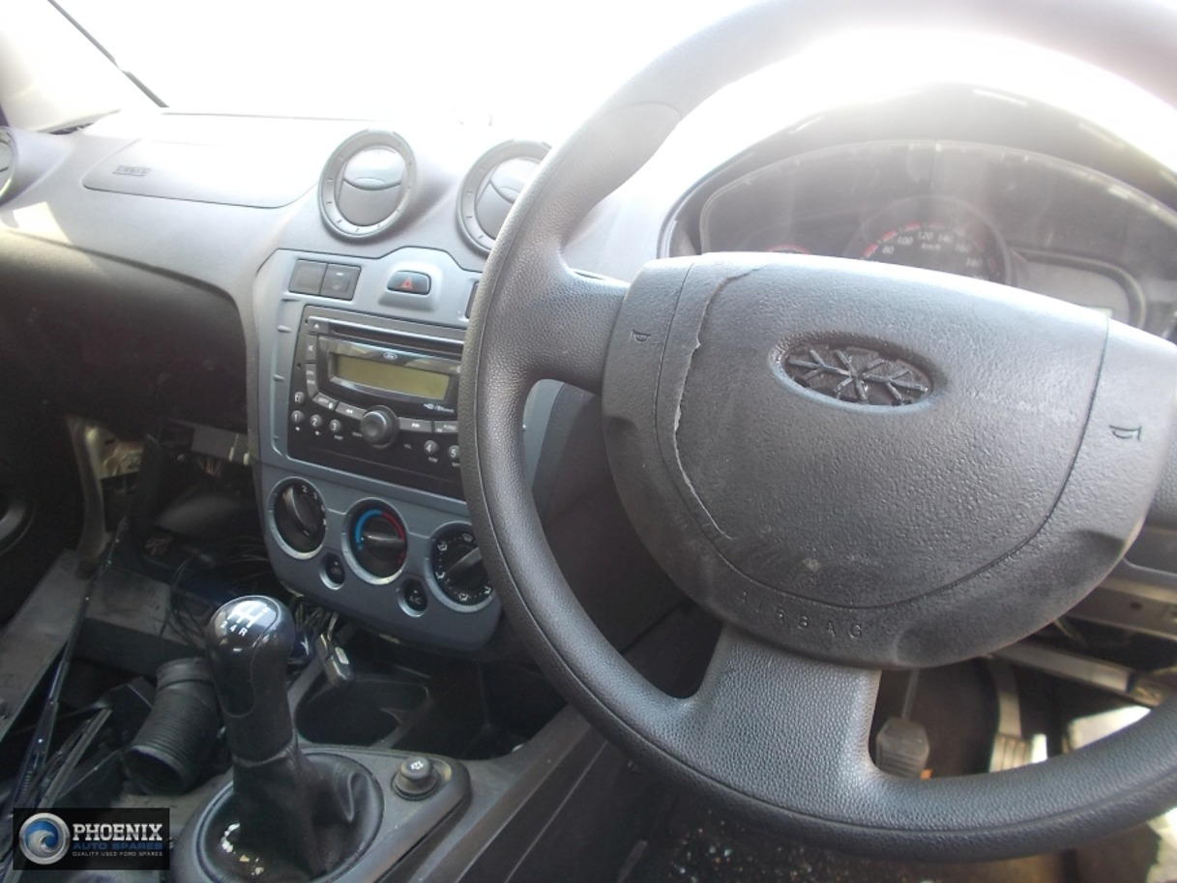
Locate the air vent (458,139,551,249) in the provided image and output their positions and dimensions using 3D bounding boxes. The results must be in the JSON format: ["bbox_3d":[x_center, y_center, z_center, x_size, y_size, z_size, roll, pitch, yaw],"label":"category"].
[{"bbox_3d":[-0.049,-0.164,0.602,0.083,0.083,0.033,14,-2,29],"label":"air vent"}]

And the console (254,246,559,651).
[{"bbox_3d":[-0.133,-0.004,0.651,0.255,0.272,0.075,12,12,25],"label":"console"}]

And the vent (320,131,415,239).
[{"bbox_3d":[-0.158,-0.187,0.654,0.083,0.083,0.033,10,-4,21],"label":"vent"}]

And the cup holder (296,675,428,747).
[{"bbox_3d":[-0.180,0.225,0.708,0.083,0.055,0.080,12,26,25],"label":"cup holder"}]

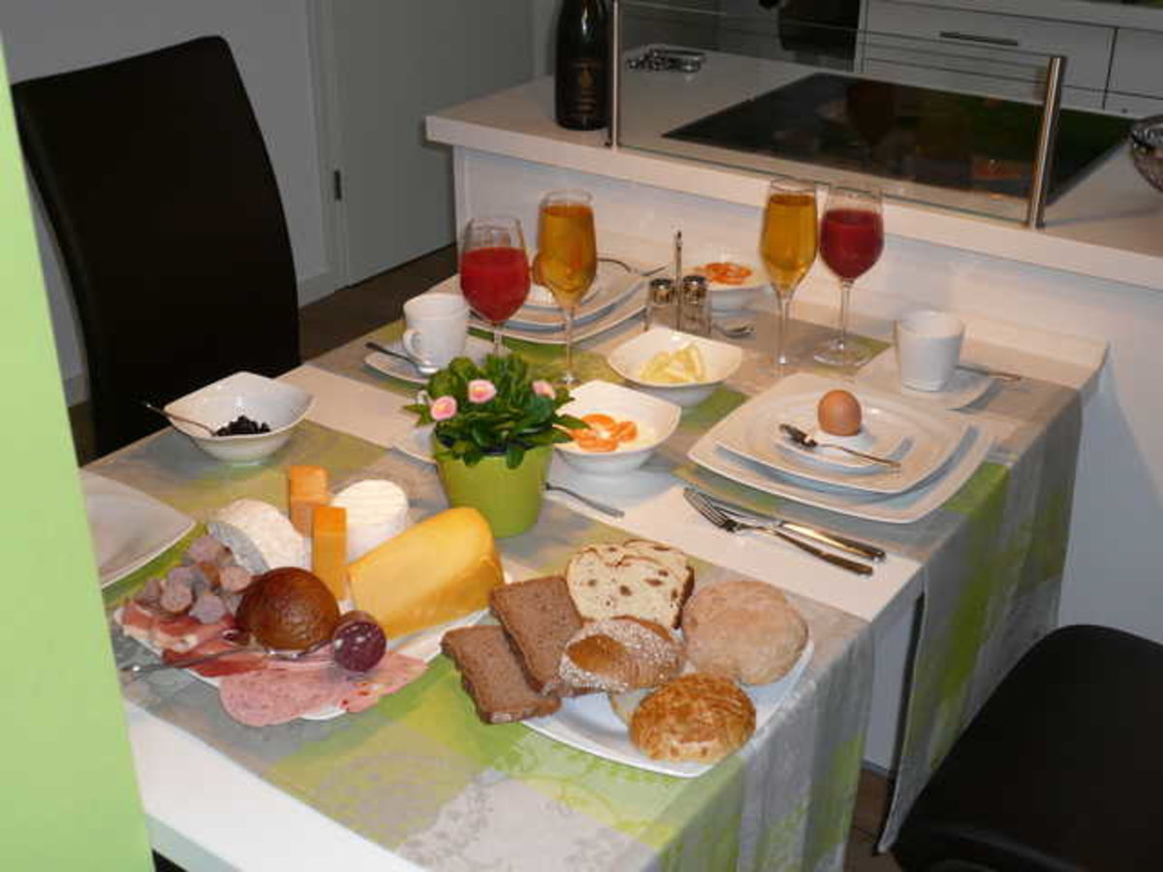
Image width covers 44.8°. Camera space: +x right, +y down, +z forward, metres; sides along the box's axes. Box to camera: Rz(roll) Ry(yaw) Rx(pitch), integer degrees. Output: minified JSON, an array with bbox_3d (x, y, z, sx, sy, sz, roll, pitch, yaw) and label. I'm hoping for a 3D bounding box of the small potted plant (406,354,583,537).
[{"bbox_3d":[-0.082,0.004,1.357,0.165,0.174,0.160,-1,27,-3],"label":"small potted plant"}]

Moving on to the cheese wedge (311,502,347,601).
[{"bbox_3d":[-0.219,0.103,1.233,0.030,0.068,0.046,-6,27,-10],"label":"cheese wedge"}]

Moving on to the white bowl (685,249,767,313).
[{"bbox_3d":[0.175,-0.202,1.882,0.127,0.056,0.127,17,32,31],"label":"white bowl"}]

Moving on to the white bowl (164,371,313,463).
[{"bbox_3d":[-0.363,-0.011,1.508,0.139,0.055,0.139,18,32,31],"label":"white bowl"}]

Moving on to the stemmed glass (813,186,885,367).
[{"bbox_3d":[0.323,-0.193,1.700,0.077,0.203,0.077,0,27,0],"label":"stemmed glass"}]

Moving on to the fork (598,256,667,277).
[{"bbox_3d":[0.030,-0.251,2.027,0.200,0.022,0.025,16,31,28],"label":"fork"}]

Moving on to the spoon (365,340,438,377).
[{"bbox_3d":[-0.212,-0.095,1.699,0.128,0.016,0.028,18,32,30],"label":"spoon"}]

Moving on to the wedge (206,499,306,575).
[{"bbox_3d":[-0.290,0.101,1.285,0.125,0.036,0.078,24,35,39],"label":"wedge"}]

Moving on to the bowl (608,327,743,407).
[{"bbox_3d":[0.110,-0.074,1.644,0.122,0.056,0.122,18,32,30],"label":"bowl"}]

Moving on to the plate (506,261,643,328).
[{"bbox_3d":[-0.046,-0.181,1.844,0.198,0.022,0.198,17,32,31],"label":"plate"}]

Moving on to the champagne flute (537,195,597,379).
[{"bbox_3d":[-0.014,-0.165,1.621,0.068,0.225,0.068,0,27,0],"label":"champagne flute"}]

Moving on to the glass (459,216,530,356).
[{"bbox_3d":[-0.093,-0.140,1.594,0.077,0.205,0.077,0,27,0],"label":"glass"}]

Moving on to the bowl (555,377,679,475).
[{"bbox_3d":[0.027,0.004,1.450,0.139,0.055,0.139,18,32,31],"label":"bowl"}]

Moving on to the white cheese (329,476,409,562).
[{"bbox_3d":[-0.196,0.079,1.320,0.078,0.044,0.079,0,27,0],"label":"white cheese"}]

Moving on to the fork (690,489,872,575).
[{"bbox_3d":[0.180,0.095,1.348,0.212,0.020,0.024,20,33,34],"label":"fork"}]

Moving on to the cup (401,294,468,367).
[{"bbox_3d":[-0.180,-0.122,1.686,0.079,0.077,0.102,16,31,28],"label":"cup"}]

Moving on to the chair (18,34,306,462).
[{"bbox_3d":[-0.479,-0.018,2.130,0.570,1.030,0.410,18,32,30],"label":"chair"}]

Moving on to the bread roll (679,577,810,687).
[{"bbox_3d":[0.133,0.155,1.146,0.103,0.055,0.103,0,27,0],"label":"bread roll"}]

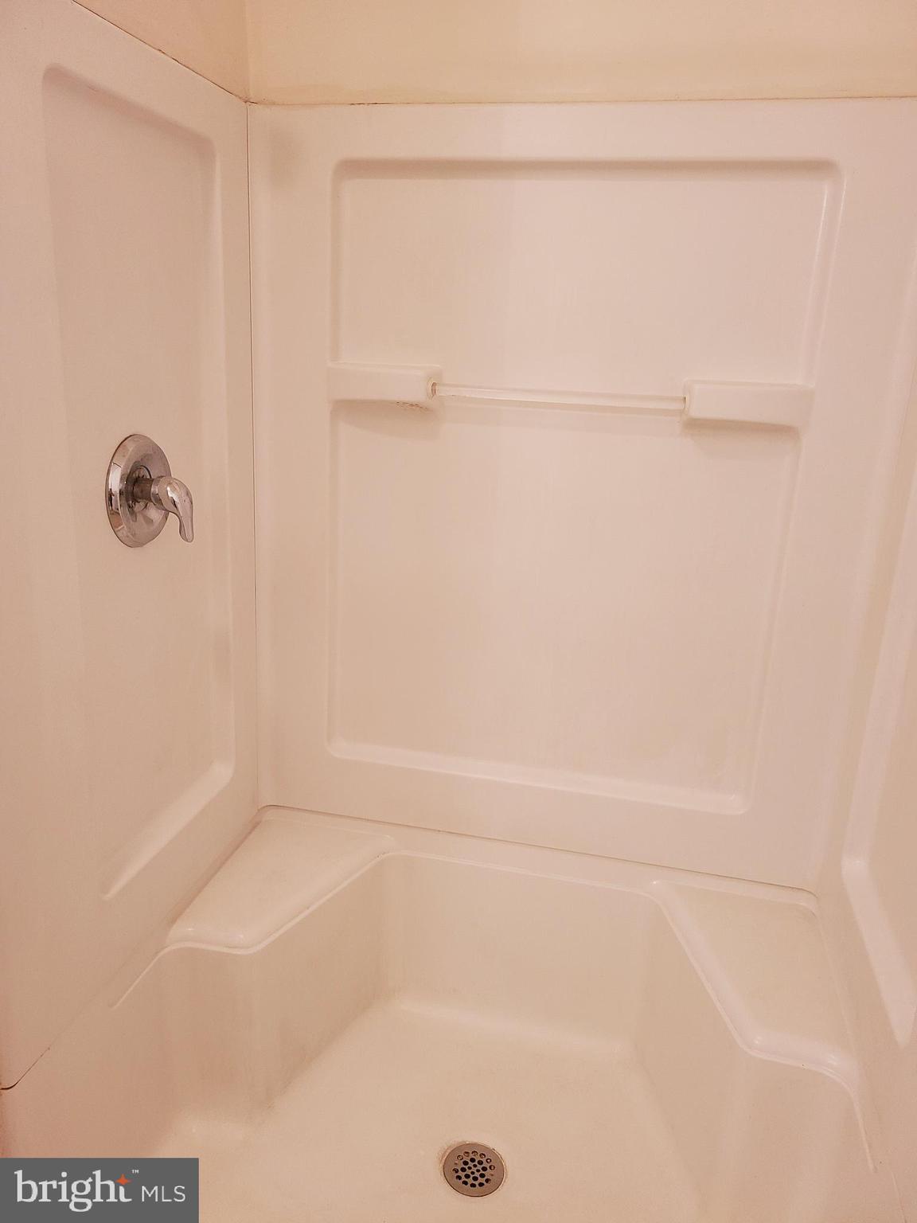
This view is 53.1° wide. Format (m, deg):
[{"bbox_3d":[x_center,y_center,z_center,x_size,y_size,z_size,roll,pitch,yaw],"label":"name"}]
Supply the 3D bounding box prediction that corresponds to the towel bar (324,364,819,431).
[{"bbox_3d":[0.167,-0.377,1.594,0.845,0.072,0.068,6,17,12],"label":"towel bar"}]

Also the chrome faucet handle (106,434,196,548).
[{"bbox_3d":[-0.450,-0.181,1.413,0.088,0.176,0.180,6,17,12],"label":"chrome faucet handle"}]

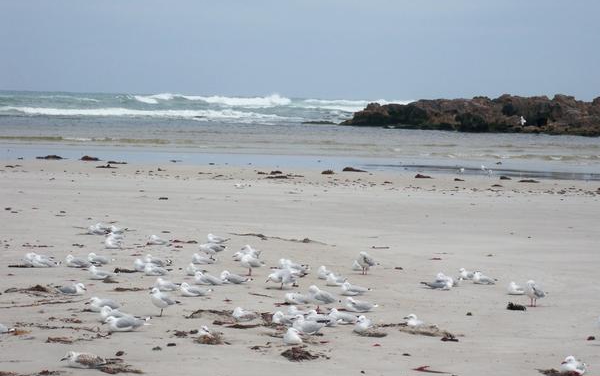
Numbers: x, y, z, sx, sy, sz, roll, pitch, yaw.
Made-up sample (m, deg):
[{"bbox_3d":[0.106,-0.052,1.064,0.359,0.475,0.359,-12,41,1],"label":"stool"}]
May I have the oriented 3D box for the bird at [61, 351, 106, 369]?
[{"bbox_3d":[-1.675,1.337,14.148,0.385,0.140,0.145,0,3,-22],"label":"bird"}]

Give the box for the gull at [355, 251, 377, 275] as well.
[{"bbox_3d":[0.775,0.842,20.388,0.340,0.263,0.130,-1,4,-43],"label":"gull"}]

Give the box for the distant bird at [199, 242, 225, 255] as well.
[{"bbox_3d":[-1.045,0.749,21.869,0.340,0.186,0.130,1,3,-25],"label":"distant bird"}]

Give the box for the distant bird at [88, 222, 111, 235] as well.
[{"bbox_3d":[-2.747,0.566,25.017,0.330,0.137,0.130,0,3,-36],"label":"distant bird"}]

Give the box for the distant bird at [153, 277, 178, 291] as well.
[{"bbox_3d":[-1.531,1.121,21.028,0.350,0.160,0.140,0,3,-26],"label":"distant bird"}]

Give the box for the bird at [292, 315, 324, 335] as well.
[{"bbox_3d":[0.075,1.124,15.036,0.340,0.170,0.140,0,3,-28],"label":"bird"}]

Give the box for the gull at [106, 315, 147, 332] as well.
[{"bbox_3d":[-1.401,1.104,14.868,0.370,0.130,0.140,1,3,-13],"label":"gull"}]

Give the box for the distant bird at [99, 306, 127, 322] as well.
[{"bbox_3d":[-1.781,1.253,18.064,0.380,0.164,0.140,0,3,-26],"label":"distant bird"}]

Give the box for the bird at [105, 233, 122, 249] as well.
[{"bbox_3d":[-2.323,0.683,22.755,0.130,0.150,0.330,4,3,36],"label":"bird"}]

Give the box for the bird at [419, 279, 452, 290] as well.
[{"bbox_3d":[1.657,1.171,22.089,0.370,0.155,0.140,3,3,22],"label":"bird"}]

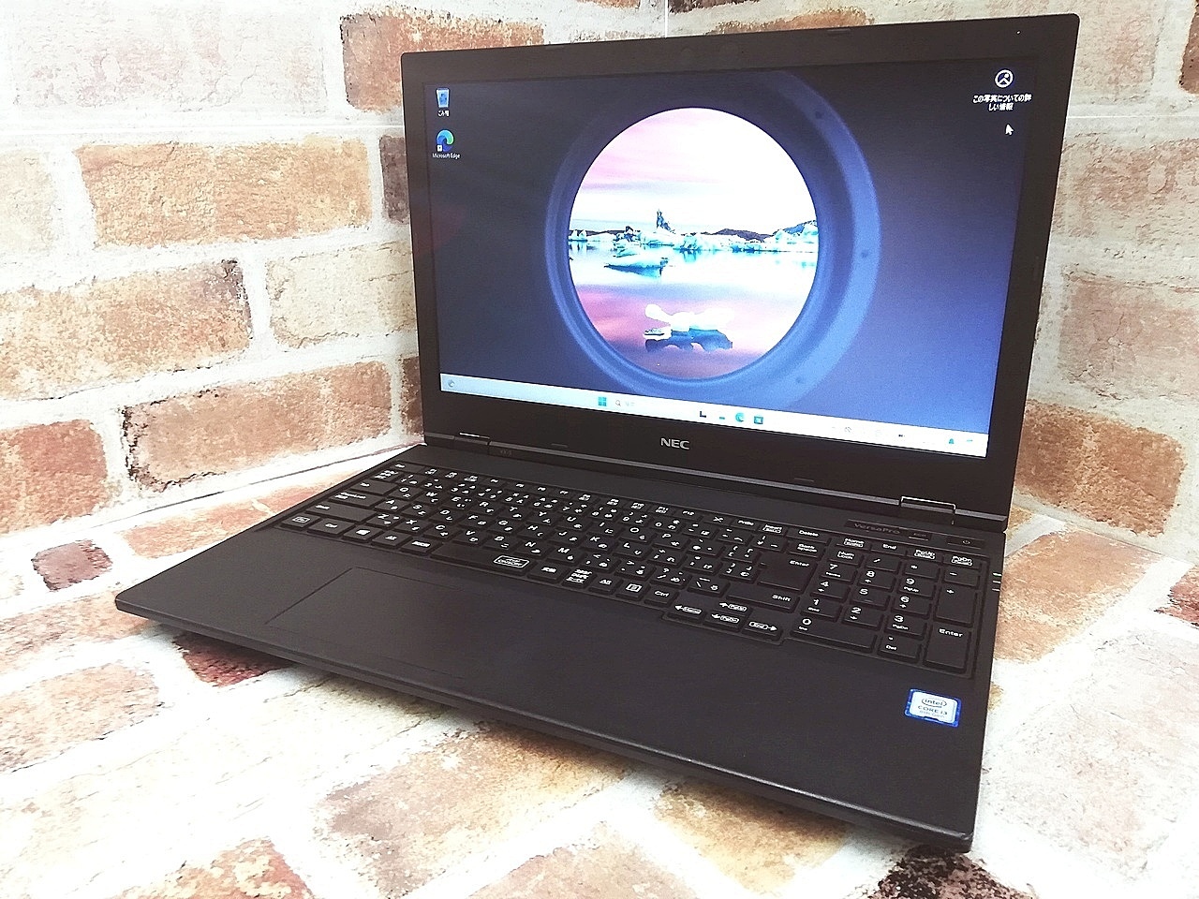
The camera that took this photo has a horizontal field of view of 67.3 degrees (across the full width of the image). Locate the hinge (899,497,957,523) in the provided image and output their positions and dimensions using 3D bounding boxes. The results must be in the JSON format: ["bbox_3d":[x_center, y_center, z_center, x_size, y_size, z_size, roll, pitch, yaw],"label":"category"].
[{"bbox_3d":[0.180,0.033,0.495,0.029,0.011,0.011,8,21,24],"label":"hinge"}]

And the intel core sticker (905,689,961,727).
[{"bbox_3d":[0.123,0.095,0.332,0.018,0.001,0.017,8,21,24],"label":"intel core sticker"}]

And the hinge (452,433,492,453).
[{"bbox_3d":[-0.086,-0.004,0.614,0.029,0.011,0.011,8,21,24],"label":"hinge"}]

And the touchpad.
[{"bbox_3d":[-0.089,0.075,0.402,0.102,0.002,0.062,8,21,24],"label":"touchpad"}]

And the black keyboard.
[{"bbox_3d":[0.005,0.050,0.471,0.358,0.004,0.117,8,21,24],"label":"black keyboard"}]

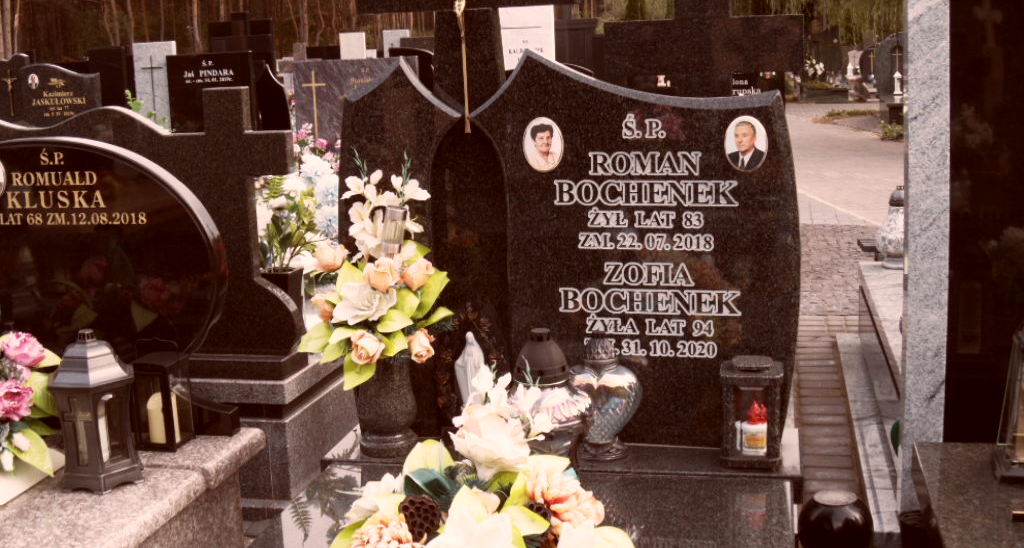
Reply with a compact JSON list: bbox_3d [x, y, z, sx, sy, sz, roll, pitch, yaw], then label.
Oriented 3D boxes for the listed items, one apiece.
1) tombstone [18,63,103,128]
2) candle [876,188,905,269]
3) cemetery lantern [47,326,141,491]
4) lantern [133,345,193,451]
[{"bbox_3d":[-3.448,-1.225,9.148,0.711,0.800,0.100,0,11,13],"label":"tombstone"},{"bbox_3d":[1.552,-0.181,4.723,0.184,0.329,0.184,0,11,13],"label":"candle"},{"bbox_3d":[-0.962,0.304,2.736,0.212,0.358,0.185,0,11,13],"label":"cemetery lantern"},{"bbox_3d":[-0.887,0.311,2.996,0.122,0.246,0.115,0,11,13],"label":"lantern"}]

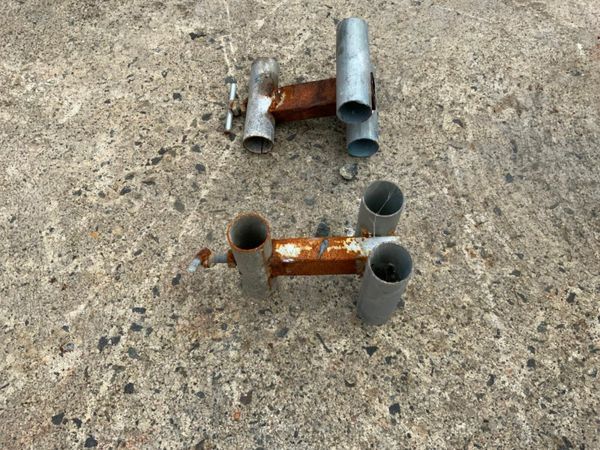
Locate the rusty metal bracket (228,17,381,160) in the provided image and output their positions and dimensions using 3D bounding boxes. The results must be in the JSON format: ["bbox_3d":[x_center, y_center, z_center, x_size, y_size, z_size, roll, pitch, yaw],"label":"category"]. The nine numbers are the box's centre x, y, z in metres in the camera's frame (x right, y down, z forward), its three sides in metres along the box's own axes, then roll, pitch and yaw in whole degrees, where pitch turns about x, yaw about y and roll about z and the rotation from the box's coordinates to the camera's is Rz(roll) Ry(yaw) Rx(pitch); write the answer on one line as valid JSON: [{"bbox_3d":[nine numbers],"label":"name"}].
[{"bbox_3d":[0.002,-0.219,0.803,0.249,0.128,0.174,1,63,2],"label":"rusty metal bracket"}]

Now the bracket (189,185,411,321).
[{"bbox_3d":[-0.008,0.044,0.647,0.274,0.166,0.132,-2,63,0],"label":"bracket"}]

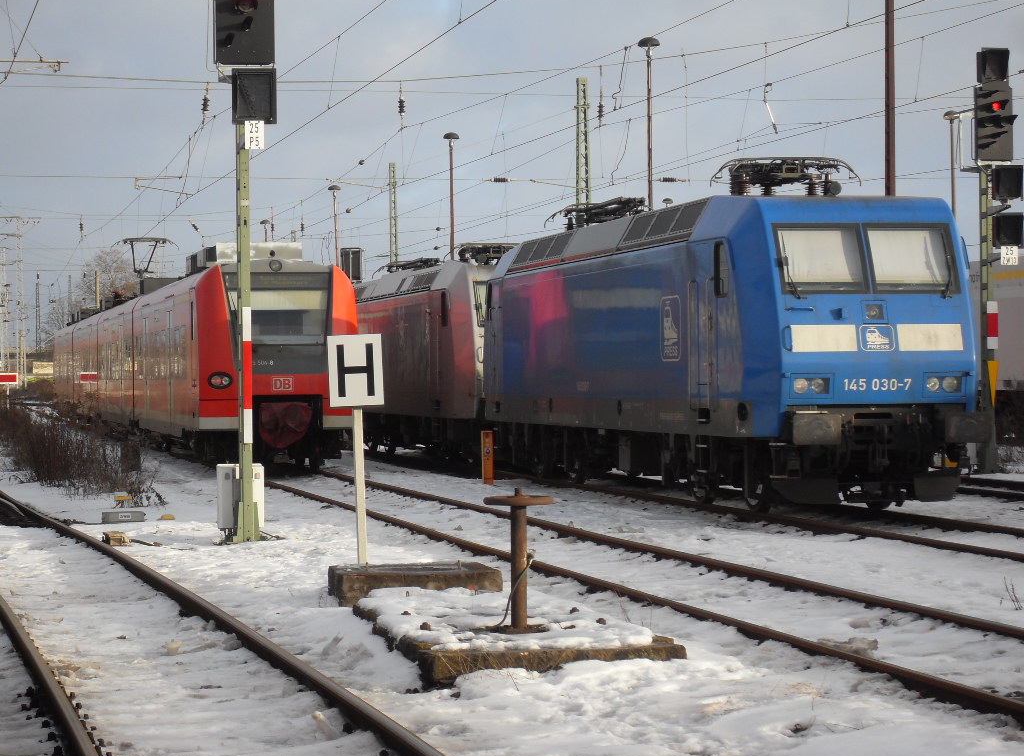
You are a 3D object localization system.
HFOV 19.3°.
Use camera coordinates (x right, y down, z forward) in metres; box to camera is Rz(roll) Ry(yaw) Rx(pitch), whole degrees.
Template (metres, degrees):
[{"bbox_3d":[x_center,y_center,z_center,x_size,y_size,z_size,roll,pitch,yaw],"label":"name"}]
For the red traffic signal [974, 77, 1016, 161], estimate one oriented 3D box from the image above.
[{"bbox_3d":[8.454,-4.463,52.700,0.640,1.360,0.480,-1,0,-11],"label":"red traffic signal"}]

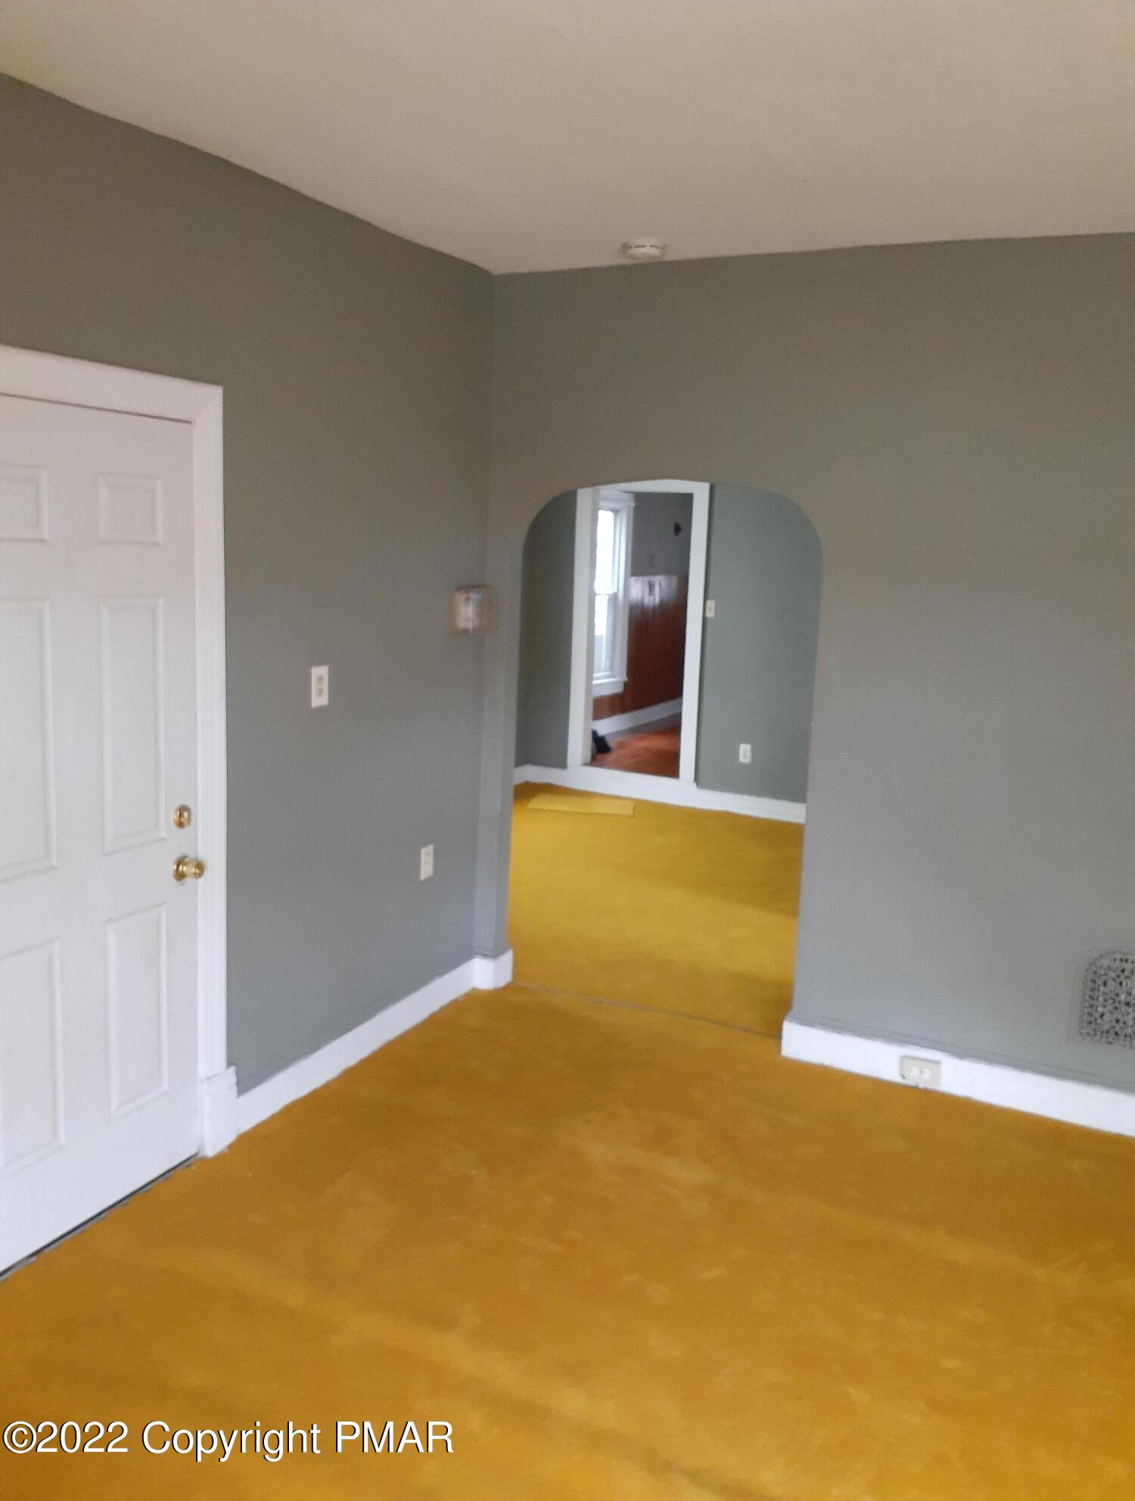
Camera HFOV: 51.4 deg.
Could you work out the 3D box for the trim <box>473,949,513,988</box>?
[{"bbox_3d":[-0.295,0.860,4.656,0.096,0.124,0.152,7,11,25],"label":"trim"}]

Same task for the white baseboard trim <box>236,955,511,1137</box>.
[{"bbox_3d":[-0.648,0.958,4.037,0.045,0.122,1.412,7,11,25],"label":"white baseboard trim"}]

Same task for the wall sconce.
[{"bbox_3d":[-0.336,-0.504,4.241,0.084,0.165,0.172,7,11,25],"label":"wall sconce"}]

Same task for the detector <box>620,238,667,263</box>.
[{"bbox_3d":[0.243,-1.559,3.693,0.131,0.044,0.131,7,11,25],"label":"detector"}]

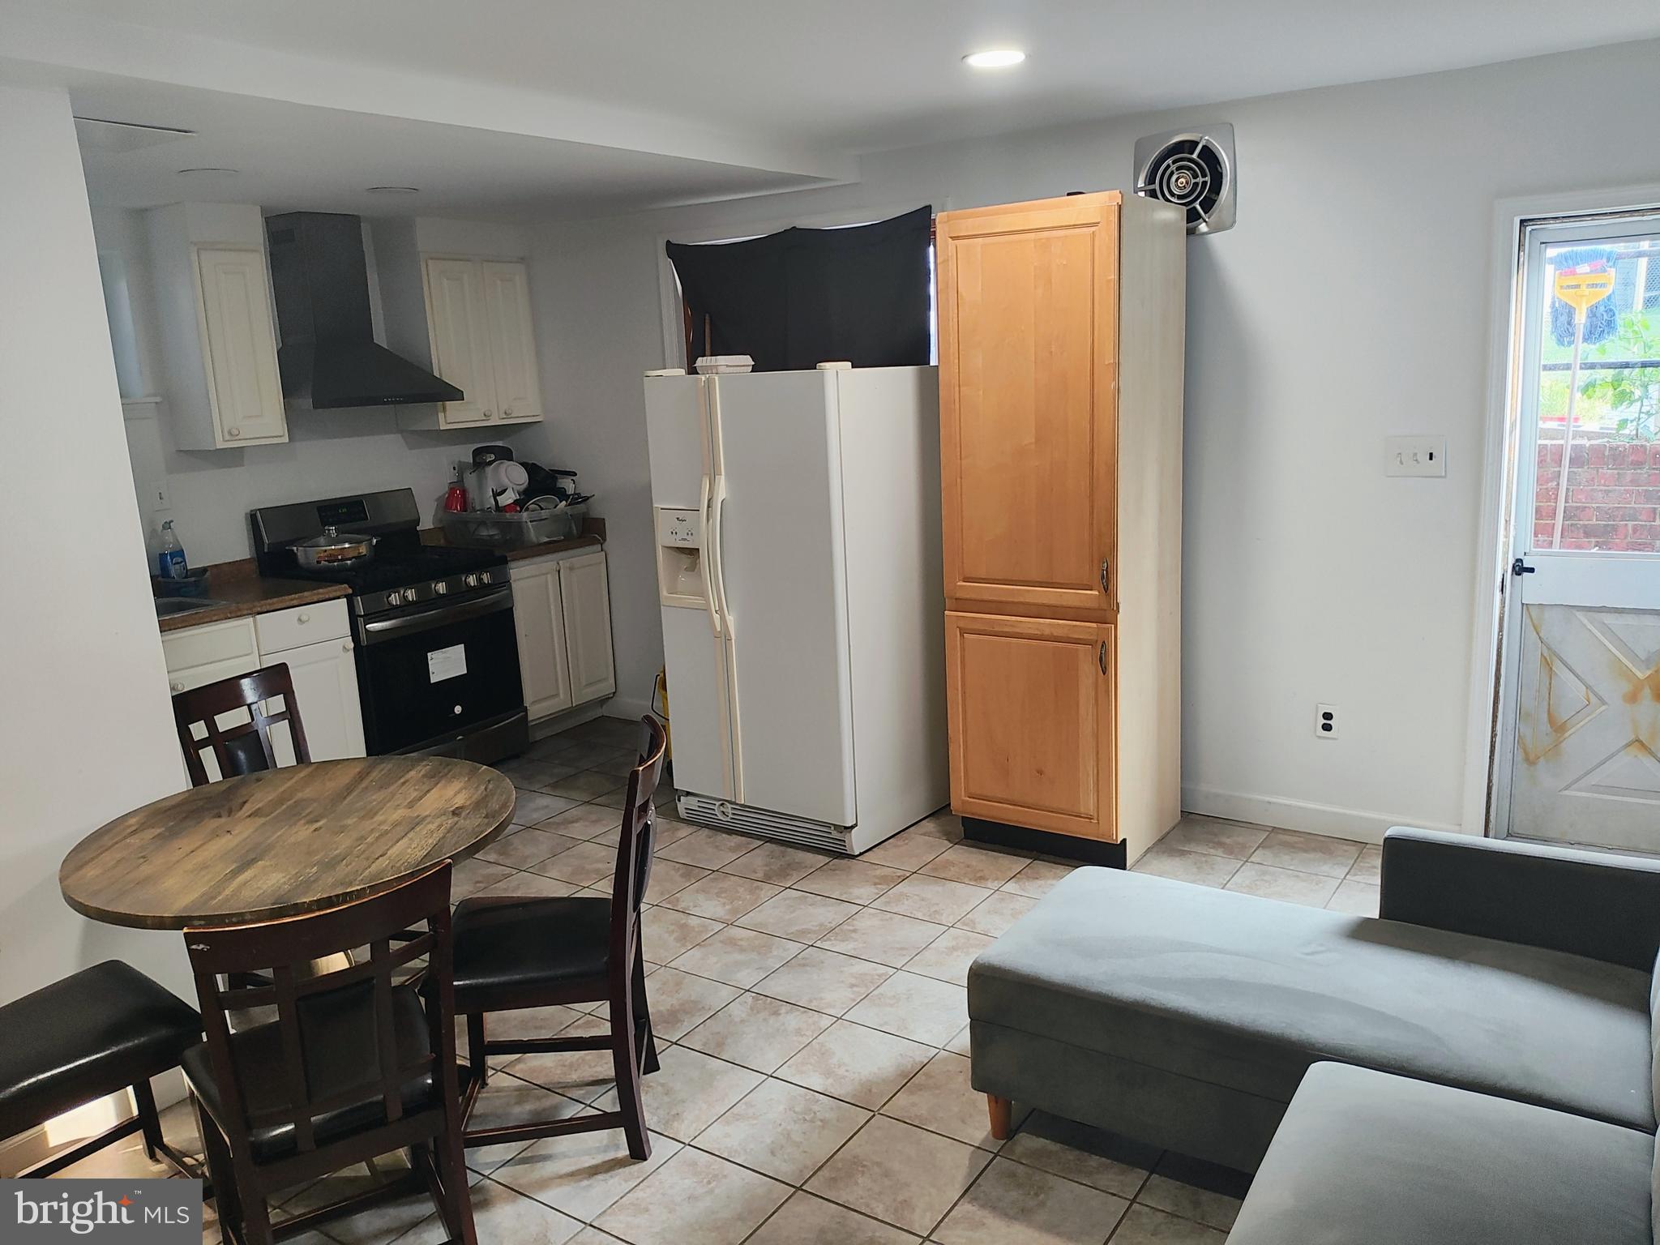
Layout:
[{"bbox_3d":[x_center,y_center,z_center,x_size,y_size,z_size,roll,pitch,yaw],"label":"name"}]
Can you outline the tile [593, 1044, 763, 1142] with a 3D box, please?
[{"bbox_3d":[-0.361,1.135,2.893,0.302,0.012,0.302,5,14,33],"label":"tile"}]

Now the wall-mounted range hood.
[{"bbox_3d":[-2.079,-1.344,5.203,0.480,0.805,0.752,5,13,35],"label":"wall-mounted range hood"}]

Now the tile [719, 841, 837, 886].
[{"bbox_3d":[-0.182,0.844,4.162,0.300,0.010,0.300,5,13,34],"label":"tile"}]

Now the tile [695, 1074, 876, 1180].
[{"bbox_3d":[-0.102,1.137,2.681,0.303,0.010,0.303,5,13,33],"label":"tile"}]

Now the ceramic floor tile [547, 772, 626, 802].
[{"bbox_3d":[-1.038,0.702,5.109,0.300,0.010,0.300,5,13,34],"label":"ceramic floor tile"}]

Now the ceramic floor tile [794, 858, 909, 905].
[{"bbox_3d":[0.074,0.865,3.993,0.300,0.010,0.300,5,13,34],"label":"ceramic floor tile"}]

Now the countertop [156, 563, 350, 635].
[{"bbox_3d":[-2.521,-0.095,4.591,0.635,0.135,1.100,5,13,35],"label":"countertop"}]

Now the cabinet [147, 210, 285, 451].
[{"bbox_3d":[-2.434,-1.159,4.757,0.317,0.915,0.305,5,13,34],"label":"cabinet"}]

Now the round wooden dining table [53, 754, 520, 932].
[{"bbox_3d":[-1.141,0.811,2.713,0.915,0.764,0.915,-2,12,1],"label":"round wooden dining table"}]

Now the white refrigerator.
[{"bbox_3d":[-0.089,-0.090,4.530,0.810,1.685,0.820,5,13,35],"label":"white refrigerator"}]

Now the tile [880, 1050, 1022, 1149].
[{"bbox_3d":[0.318,1.101,2.764,0.303,0.010,0.303,5,13,33],"label":"tile"}]

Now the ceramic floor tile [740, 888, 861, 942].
[{"bbox_3d":[-0.098,0.934,3.793,0.302,0.012,0.302,5,14,33],"label":"ceramic floor tile"}]

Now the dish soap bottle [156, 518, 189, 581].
[{"bbox_3d":[-2.613,-0.276,4.782,0.068,0.259,0.100,5,13,35],"label":"dish soap bottle"}]

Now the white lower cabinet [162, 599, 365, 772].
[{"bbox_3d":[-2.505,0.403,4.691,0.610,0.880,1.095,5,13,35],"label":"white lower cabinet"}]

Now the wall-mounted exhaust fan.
[{"bbox_3d":[1.194,-1.490,4.047,0.335,0.325,0.060,5,14,33],"label":"wall-mounted exhaust fan"}]

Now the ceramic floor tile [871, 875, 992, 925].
[{"bbox_3d":[0.329,0.885,3.825,0.300,0.010,0.300,5,13,34],"label":"ceramic floor tile"}]

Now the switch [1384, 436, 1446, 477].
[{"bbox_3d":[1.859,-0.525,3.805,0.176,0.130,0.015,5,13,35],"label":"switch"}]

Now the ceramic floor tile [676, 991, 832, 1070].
[{"bbox_3d":[-0.183,1.060,3.096,0.303,0.010,0.303,5,13,33],"label":"ceramic floor tile"}]

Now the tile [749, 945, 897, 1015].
[{"bbox_3d":[-0.012,0.997,3.329,0.300,0.010,0.300,5,13,34],"label":"tile"}]

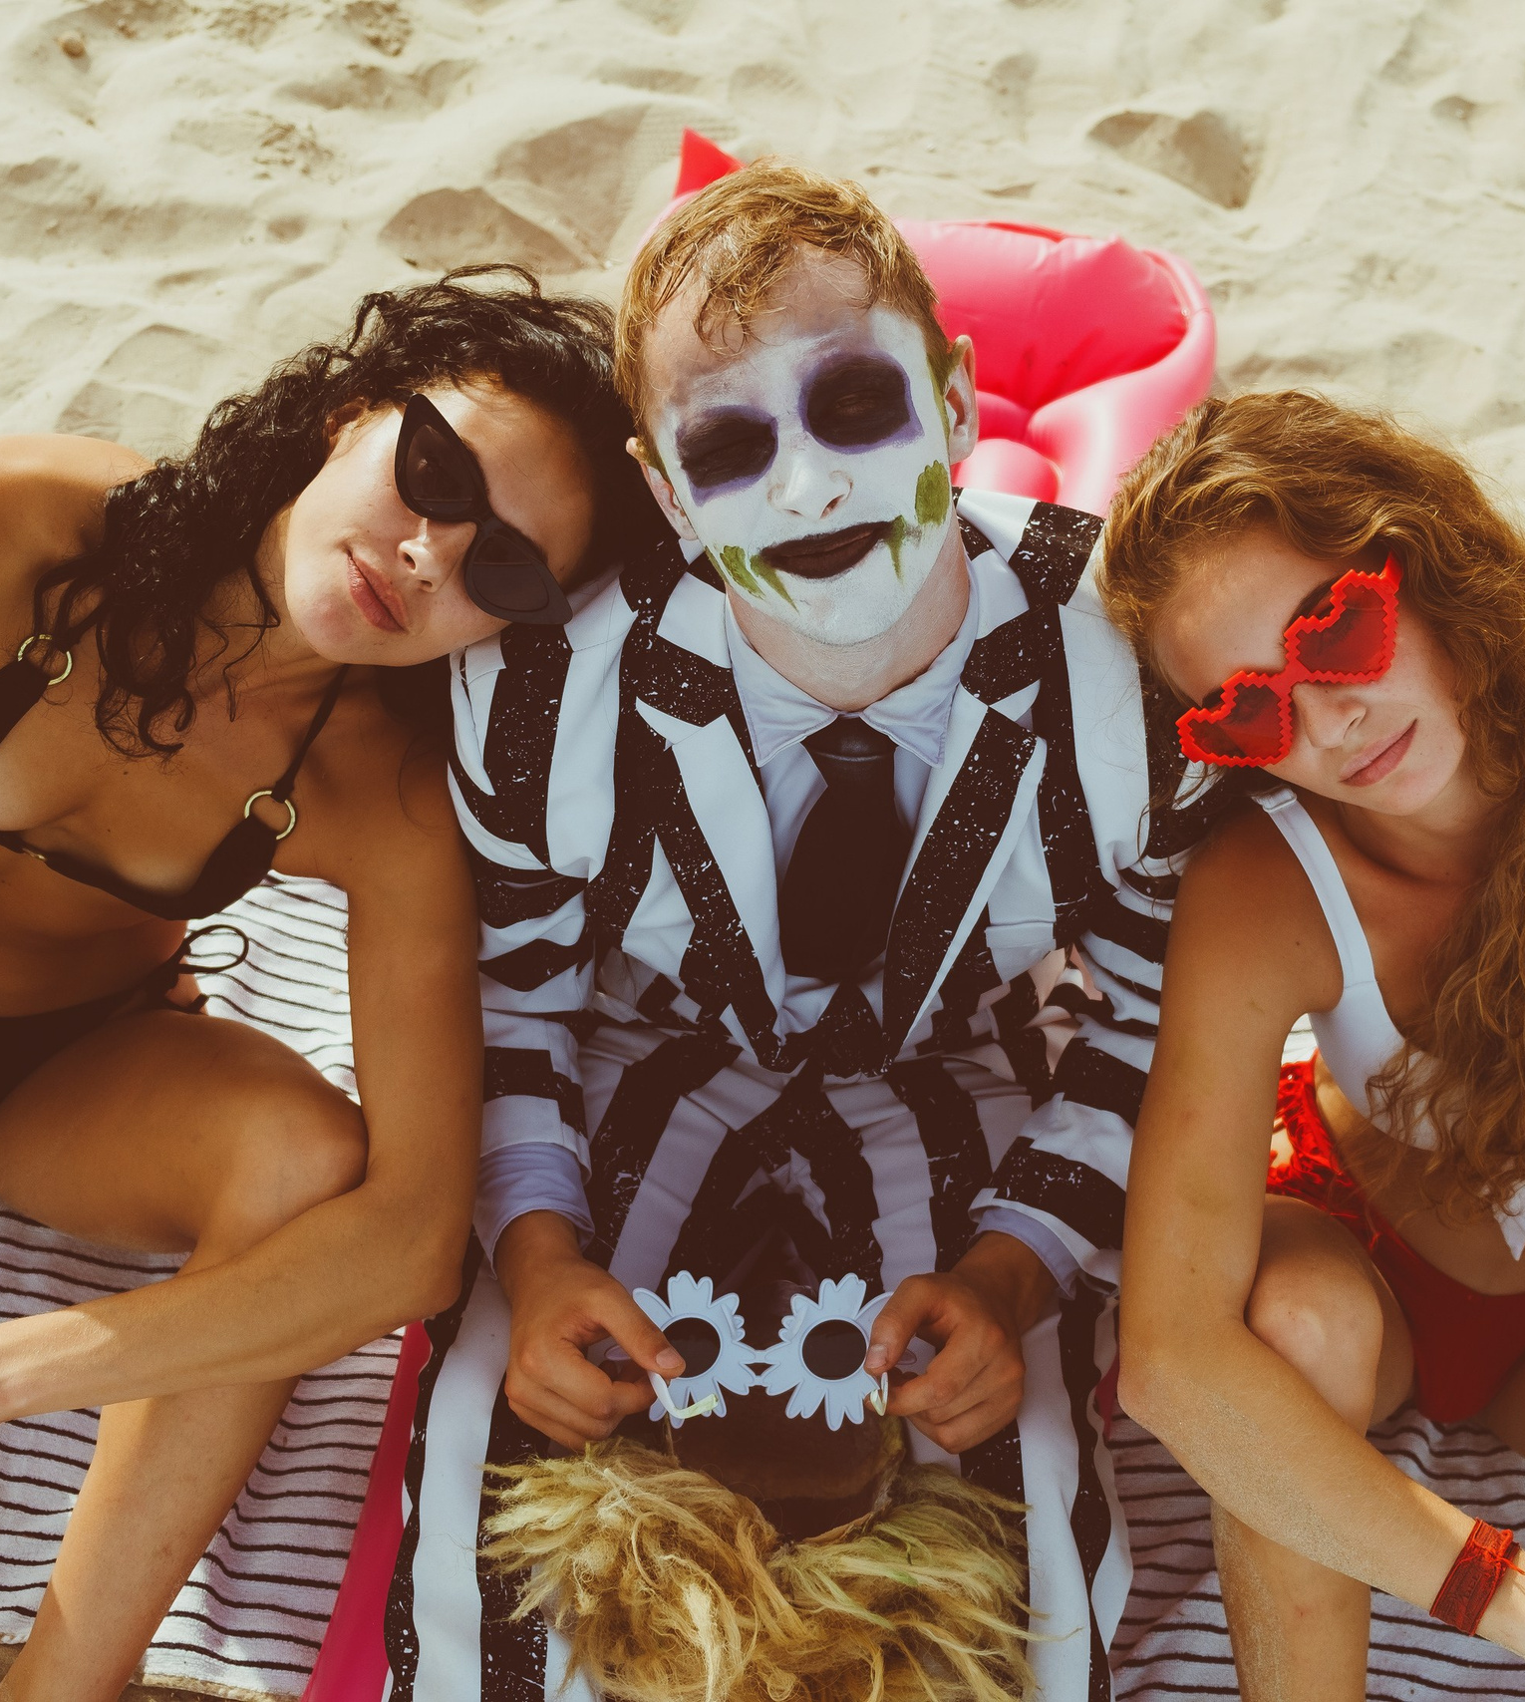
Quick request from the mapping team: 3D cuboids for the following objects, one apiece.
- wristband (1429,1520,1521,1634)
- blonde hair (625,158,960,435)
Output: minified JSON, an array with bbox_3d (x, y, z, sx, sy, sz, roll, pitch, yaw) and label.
[{"bbox_3d":[0.385,0.392,1.455,0.026,0.060,0.048,29,14,16],"label":"wristband"},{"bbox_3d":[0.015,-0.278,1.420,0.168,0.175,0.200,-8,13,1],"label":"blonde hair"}]

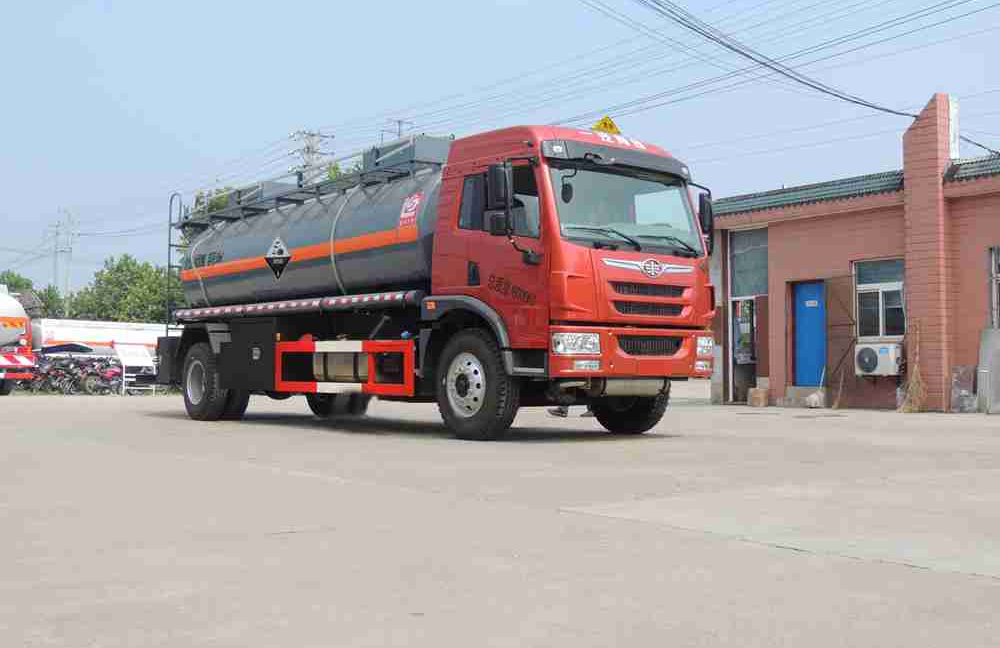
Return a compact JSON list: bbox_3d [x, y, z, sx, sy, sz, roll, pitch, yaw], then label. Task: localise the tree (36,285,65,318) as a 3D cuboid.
[{"bbox_3d":[-23.341,0.597,60.000,2.200,5.200,2.200,0,-2,0],"label":"tree"}]

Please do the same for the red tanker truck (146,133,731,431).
[{"bbox_3d":[-1.298,-0.404,13.899,2.586,3.252,8.706,2,-3,-38],"label":"red tanker truck"}]

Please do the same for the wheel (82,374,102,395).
[{"bbox_3d":[-11.666,1.728,33.000,0.620,0.630,0.120,2,-3,-30],"label":"wheel"}]

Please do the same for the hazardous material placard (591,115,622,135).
[{"bbox_3d":[1.009,-1.888,11.034,0.370,0.180,0.080,2,-3,-38],"label":"hazardous material placard"}]

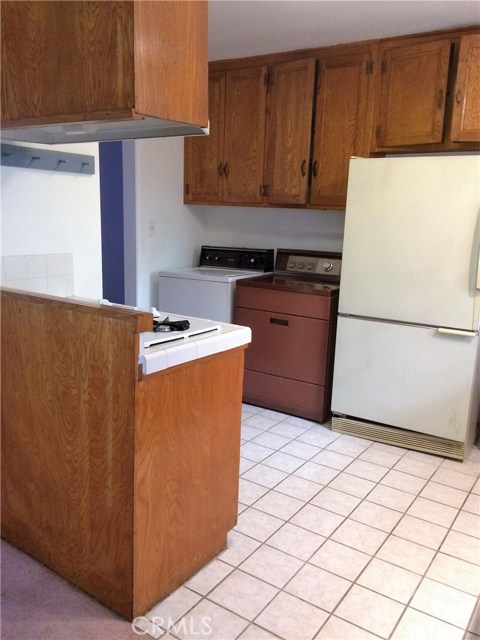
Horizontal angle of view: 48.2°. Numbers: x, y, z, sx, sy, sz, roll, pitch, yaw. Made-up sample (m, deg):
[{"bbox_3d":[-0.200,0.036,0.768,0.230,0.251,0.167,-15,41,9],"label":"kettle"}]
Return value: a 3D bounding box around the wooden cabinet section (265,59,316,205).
[{"bbox_3d":[0.432,-1.344,3.948,0.352,0.997,0.327,9,13,30],"label":"wooden cabinet section"}]

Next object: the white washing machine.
[{"bbox_3d":[-0.197,-0.046,4.467,0.673,1.089,0.652,9,13,31],"label":"white washing machine"}]

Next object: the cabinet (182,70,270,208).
[{"bbox_3d":[-0.044,-1.435,4.314,0.753,1.009,0.310,9,13,31],"label":"cabinet"}]

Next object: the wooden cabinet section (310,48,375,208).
[{"bbox_3d":[0.755,-1.295,3.765,0.397,0.997,0.317,9,13,30],"label":"wooden cabinet section"}]

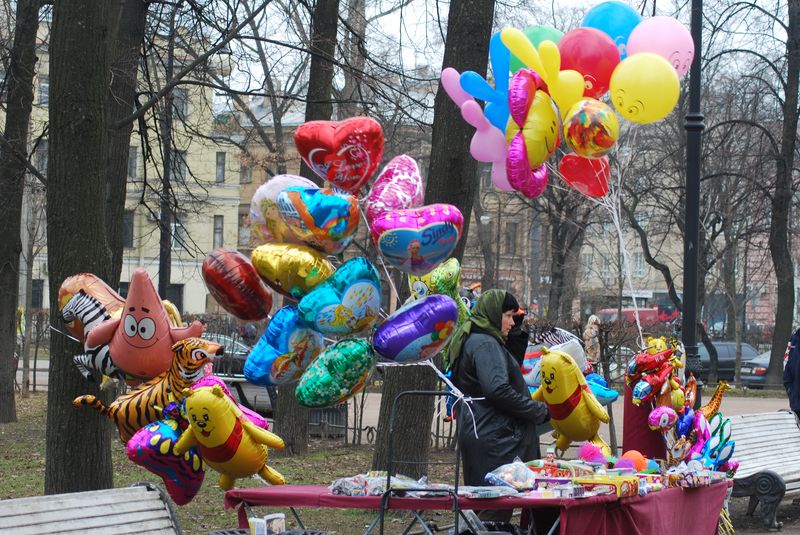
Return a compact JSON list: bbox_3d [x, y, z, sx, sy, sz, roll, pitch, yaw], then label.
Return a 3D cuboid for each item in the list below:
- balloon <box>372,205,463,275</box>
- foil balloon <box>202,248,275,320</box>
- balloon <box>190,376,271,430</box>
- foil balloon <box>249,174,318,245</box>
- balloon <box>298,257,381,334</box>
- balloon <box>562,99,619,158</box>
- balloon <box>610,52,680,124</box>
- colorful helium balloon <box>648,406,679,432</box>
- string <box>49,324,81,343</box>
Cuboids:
[{"bbox_3d":[0.081,-0.120,10.800,0.430,0.380,0.200,-8,31,-3],"label":"balloon"},{"bbox_3d":[-0.758,0.079,10.900,0.230,0.390,0.400,-35,7,-27],"label":"foil balloon"},{"bbox_3d":[-0.804,0.661,10.950,0.380,0.360,0.170,-35,10,22],"label":"balloon"},{"bbox_3d":[-0.511,-0.252,10.900,0.400,0.370,0.200,-11,22,9],"label":"foil balloon"},{"bbox_3d":[-0.263,0.139,10.500,0.410,0.370,0.200,-29,38,0],"label":"balloon"},{"bbox_3d":[0.881,-0.643,10.800,0.255,0.270,0.250,0,-2,6],"label":"balloon"},{"bbox_3d":[1.125,-0.820,10.700,0.320,0.335,0.320,-2,37,1],"label":"balloon"},{"bbox_3d":[1.218,0.703,10.800,0.140,0.125,0.100,1,-2,-15],"label":"colorful helium balloon"},{"bbox_3d":[-1.566,0.308,10.900,0.155,0.015,0.030,27,0,0],"label":"string"}]

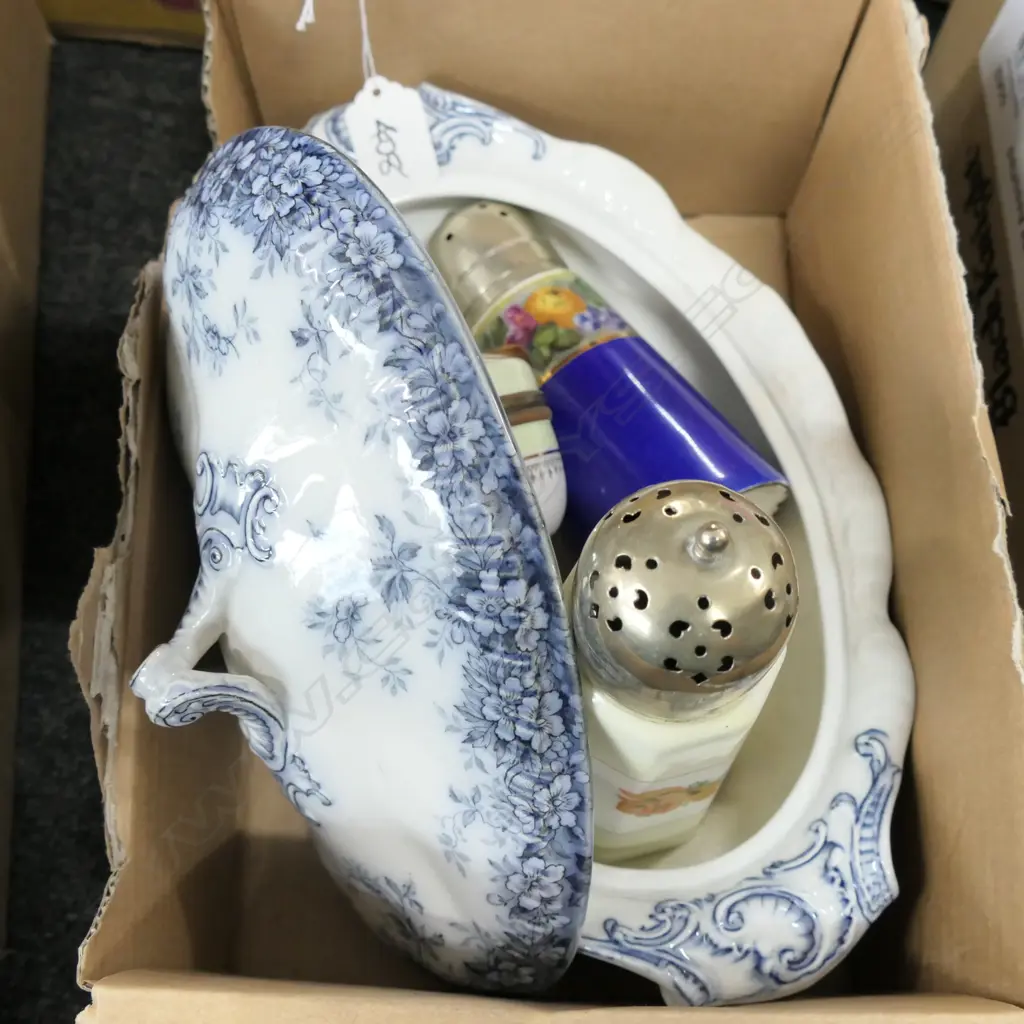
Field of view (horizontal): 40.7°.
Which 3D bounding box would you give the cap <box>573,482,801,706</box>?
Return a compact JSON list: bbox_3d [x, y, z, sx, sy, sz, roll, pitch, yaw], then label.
[{"bbox_3d":[0.045,0.015,0.337,0.058,0.052,0.058,2,64,-4],"label":"cap"}]

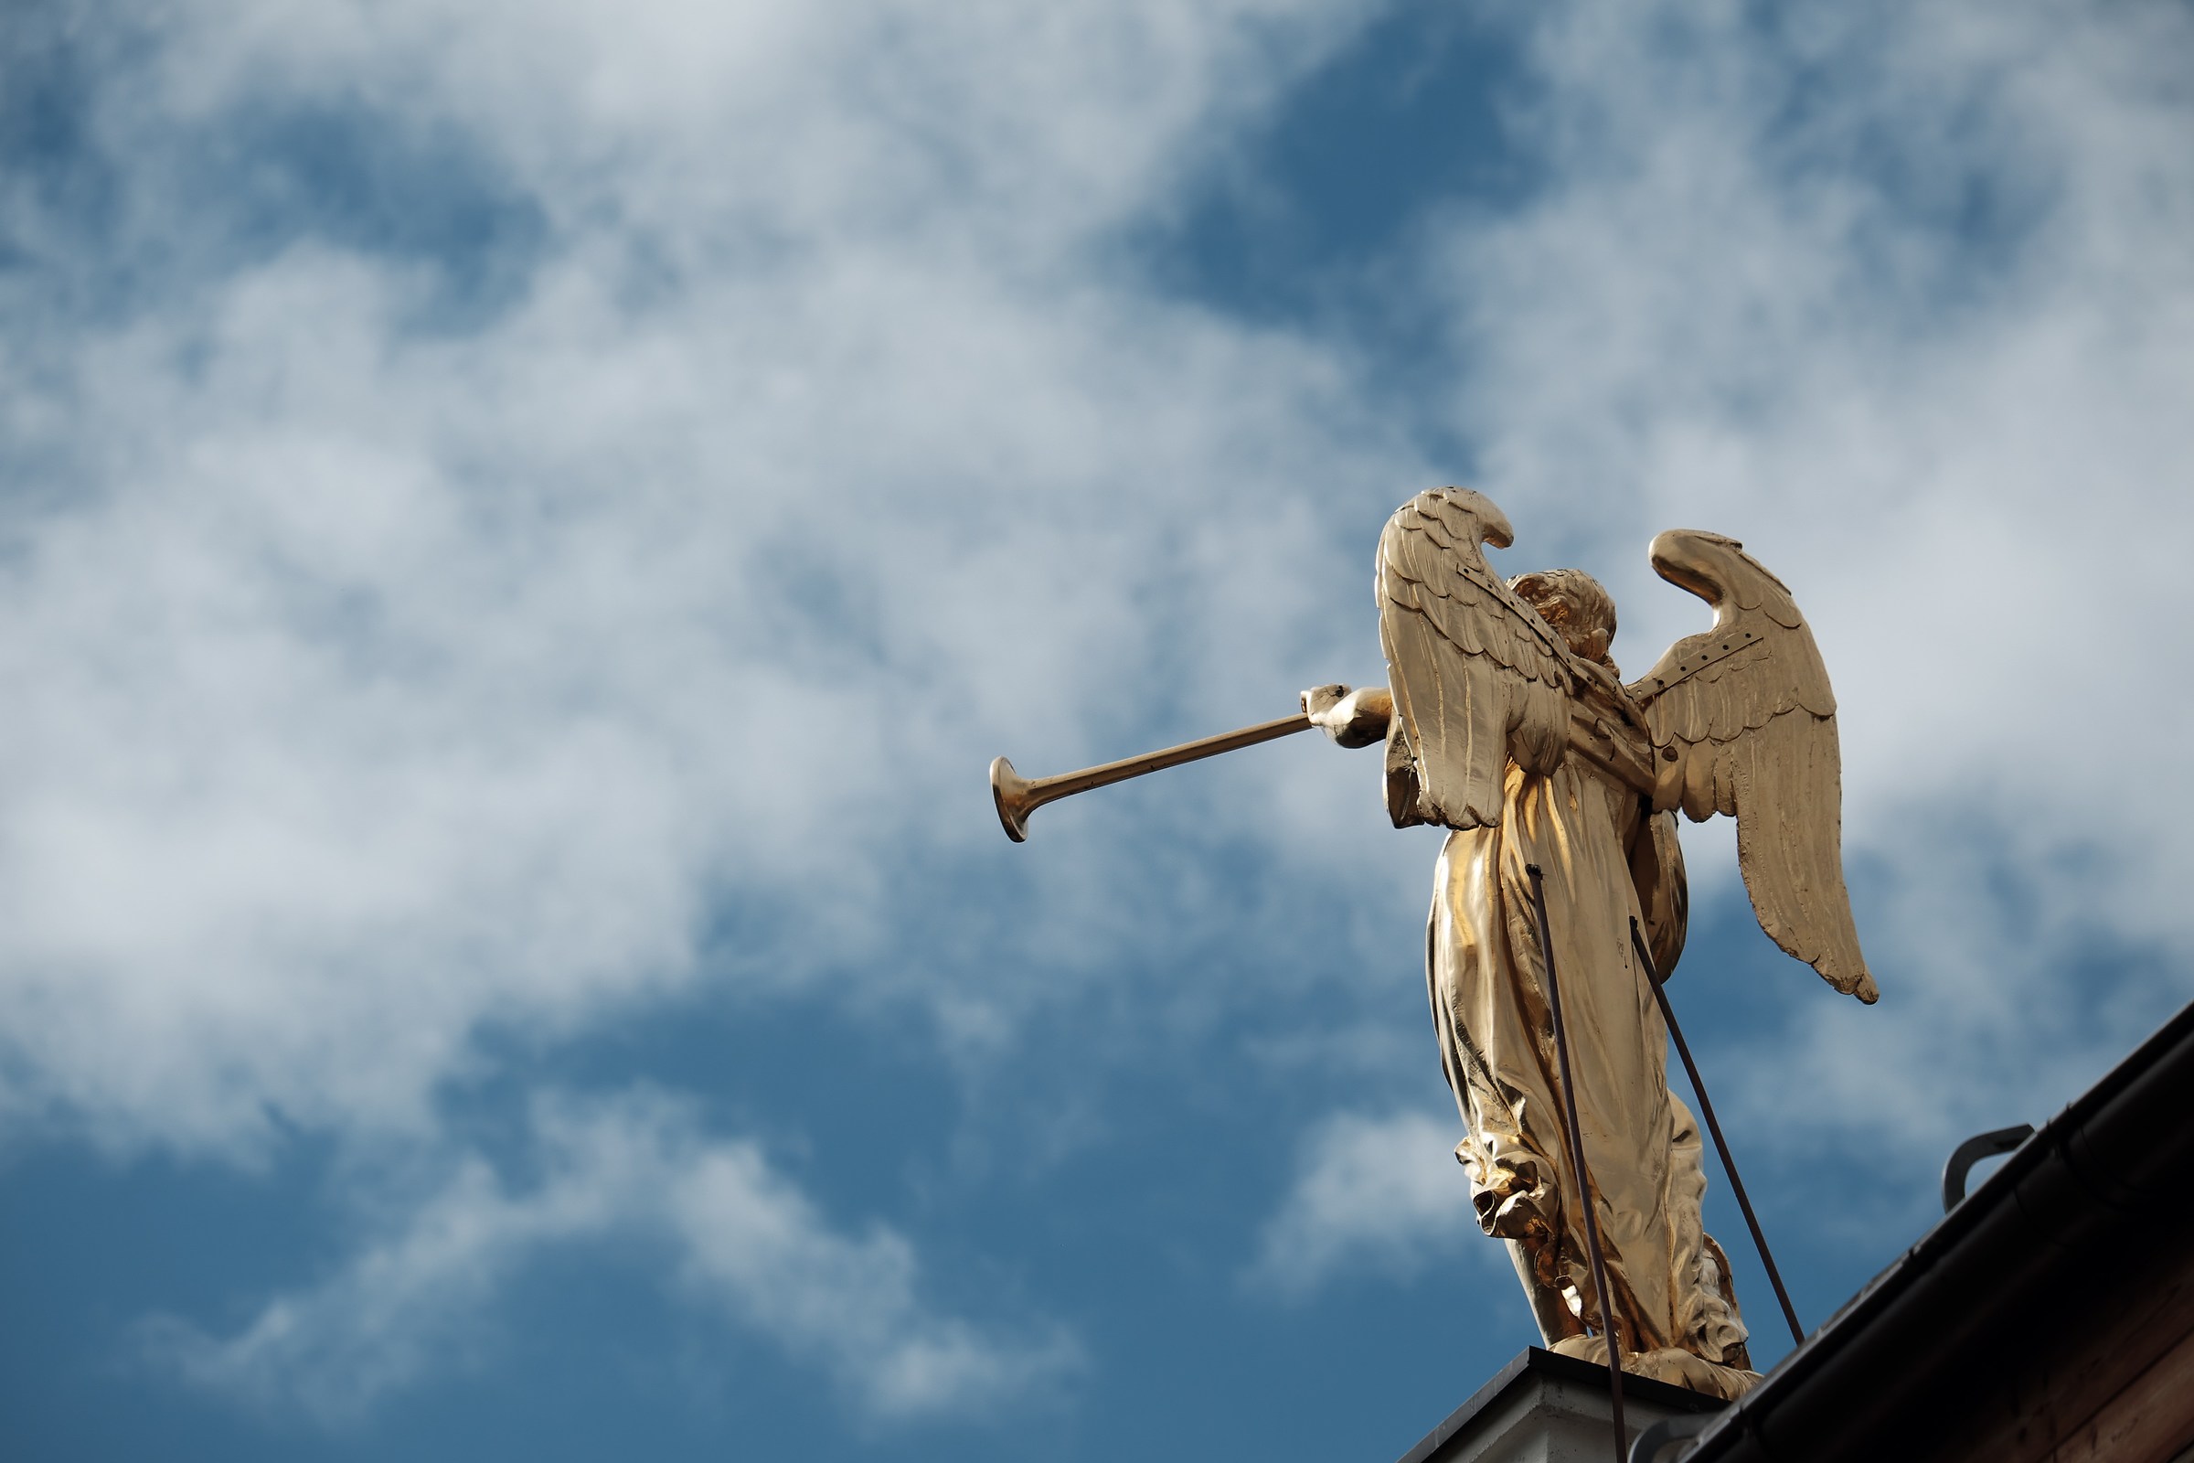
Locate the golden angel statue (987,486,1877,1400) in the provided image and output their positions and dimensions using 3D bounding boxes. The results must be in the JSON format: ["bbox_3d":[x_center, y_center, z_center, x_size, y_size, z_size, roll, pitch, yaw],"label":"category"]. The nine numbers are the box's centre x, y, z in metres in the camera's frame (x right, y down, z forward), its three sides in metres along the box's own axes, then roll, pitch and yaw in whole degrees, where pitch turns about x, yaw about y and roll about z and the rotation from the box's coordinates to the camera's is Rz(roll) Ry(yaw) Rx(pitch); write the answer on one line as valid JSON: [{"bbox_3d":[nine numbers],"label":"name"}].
[{"bbox_3d":[0.552,0.496,29.200,1.030,1.680,1.150,18,-34,-29],"label":"golden angel statue"}]

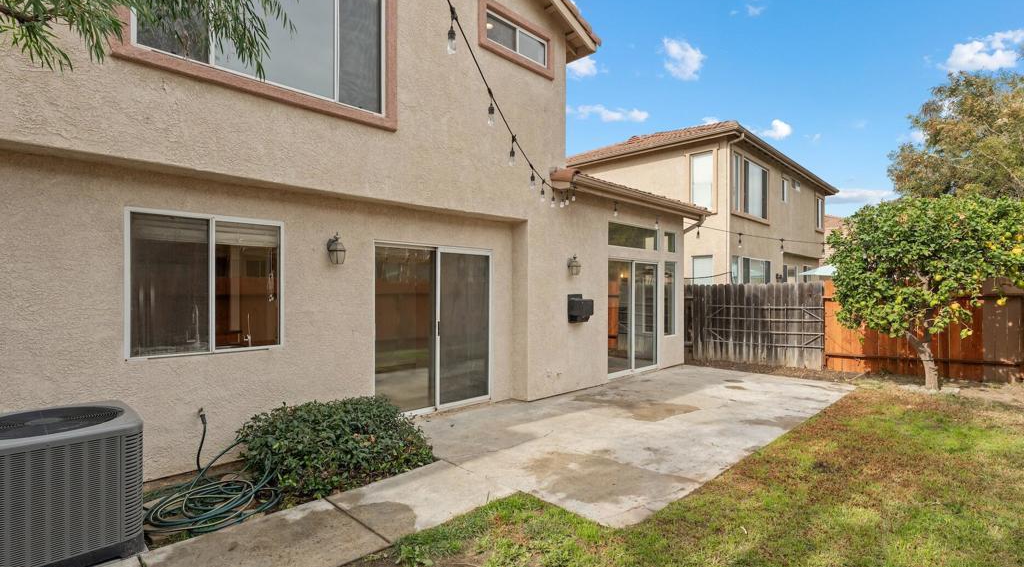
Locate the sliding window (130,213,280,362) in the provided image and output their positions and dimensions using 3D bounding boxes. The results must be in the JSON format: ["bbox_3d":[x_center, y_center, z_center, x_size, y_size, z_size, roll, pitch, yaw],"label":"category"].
[{"bbox_3d":[-2.767,0.009,4.189,1.213,1.249,0.100,1,0,-44],"label":"sliding window"}]

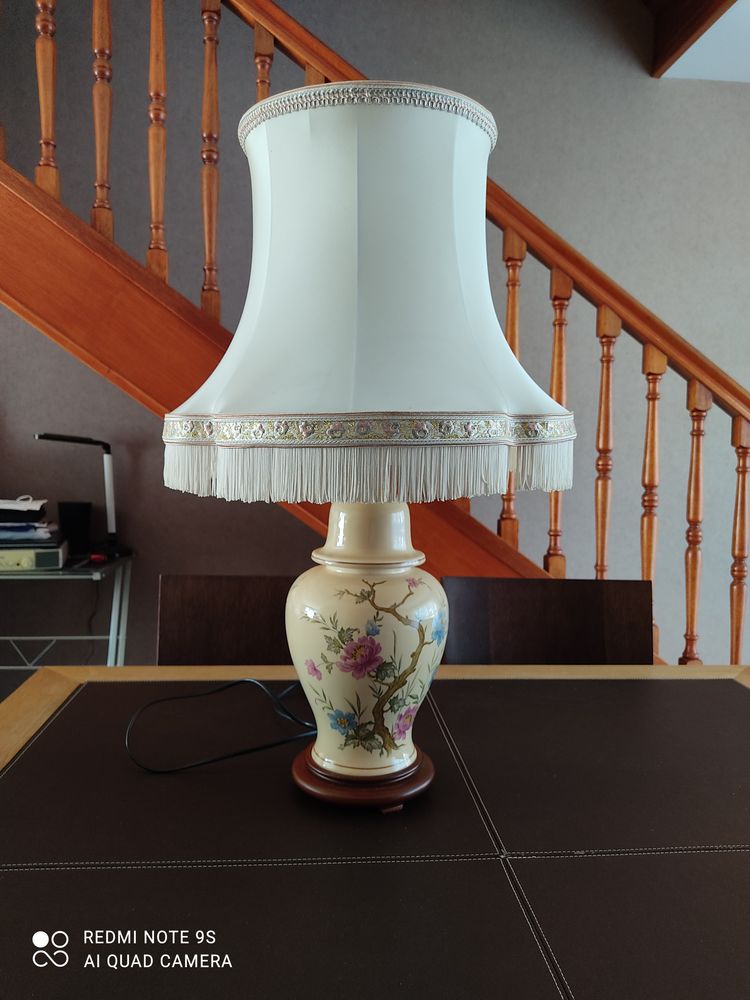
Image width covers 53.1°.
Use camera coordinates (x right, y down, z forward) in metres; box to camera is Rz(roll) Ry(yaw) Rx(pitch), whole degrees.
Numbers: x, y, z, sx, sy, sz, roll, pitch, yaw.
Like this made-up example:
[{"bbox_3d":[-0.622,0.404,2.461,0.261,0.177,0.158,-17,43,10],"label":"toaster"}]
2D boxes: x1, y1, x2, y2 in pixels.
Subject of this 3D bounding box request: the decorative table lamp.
[{"bbox_3d":[-0.008,-0.038,0.935,0.490,0.780,0.490,1,3,0],"label":"decorative table lamp"}]

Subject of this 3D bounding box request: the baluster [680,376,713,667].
[{"bbox_3d":[0.843,0.091,1.979,0.043,0.807,0.043,0,3,-6],"label":"baluster"}]

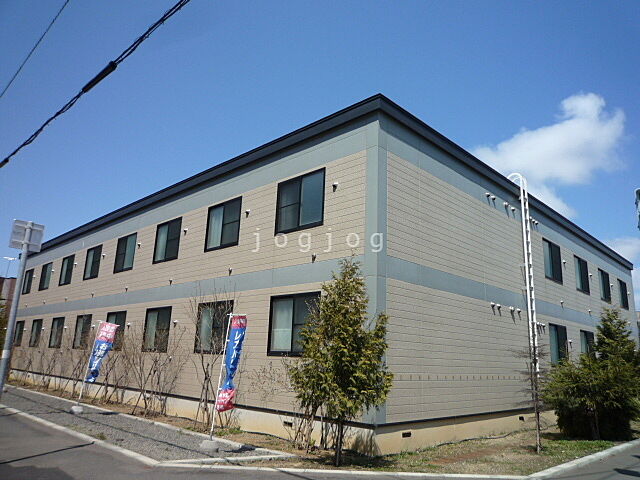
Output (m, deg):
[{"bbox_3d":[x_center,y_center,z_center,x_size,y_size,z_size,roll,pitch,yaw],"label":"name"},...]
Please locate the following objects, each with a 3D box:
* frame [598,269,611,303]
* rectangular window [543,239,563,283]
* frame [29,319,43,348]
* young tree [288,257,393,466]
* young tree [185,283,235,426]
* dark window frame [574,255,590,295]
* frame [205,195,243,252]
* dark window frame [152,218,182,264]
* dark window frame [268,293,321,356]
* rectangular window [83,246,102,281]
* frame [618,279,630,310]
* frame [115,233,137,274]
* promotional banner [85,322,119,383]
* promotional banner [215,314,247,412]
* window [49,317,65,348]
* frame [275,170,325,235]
[{"bbox_3d":[13.059,2.131,21.145,0.130,1.380,1.680,-12,-19,43],"label":"frame"},{"bbox_3d":[8.287,0.777,16.409,0.130,1.380,1.680,-12,-19,43],"label":"rectangular window"},{"bbox_3d":[-14.352,4.718,23.361,1.680,1.380,0.130,-12,-19,43],"label":"frame"},{"bbox_3d":[0.400,1.959,7.933,1.650,3.500,1.650,2,-14,0],"label":"young tree"},{"bbox_3d":[-2.602,2.792,11.189,1.050,3.270,0.950,-12,-19,43],"label":"young tree"},{"bbox_3d":[10.453,1.427,18.415,0.120,1.360,1.680,-12,-20,43],"label":"dark window frame"},{"bbox_3d":[-2.765,-0.415,13.153,1.680,1.380,0.130,-12,-19,43],"label":"frame"},{"bbox_3d":[-5.060,0.053,15.333,1.680,1.380,0.130,-12,-19,43],"label":"dark window frame"},{"bbox_3d":[-0.581,1.886,10.156,1.660,1.360,0.120,-12,-20,43],"label":"dark window frame"},{"bbox_3d":[-9.680,0.995,19.718,1.680,1.380,0.130,-12,-19,43],"label":"rectangular window"},{"bbox_3d":[15.118,2.751,23.006,0.120,1.360,1.680,-12,-20,43],"label":"frame"},{"bbox_3d":[-7.313,0.526,17.388,1.660,1.360,0.120,-12,-20,43],"label":"frame"},{"bbox_3d":[-6.442,3.356,13.757,0.570,1.750,0.160,20,-21,-37],"label":"promotional banner"},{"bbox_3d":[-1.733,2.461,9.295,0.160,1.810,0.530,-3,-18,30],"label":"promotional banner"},{"bbox_3d":[-12.055,4.250,21.181,1.680,1.380,0.130,-12,-19,43],"label":"window"},{"bbox_3d":[-0.488,-0.895,11.101,1.664,1.391,0.100,-12,-20,43],"label":"frame"}]

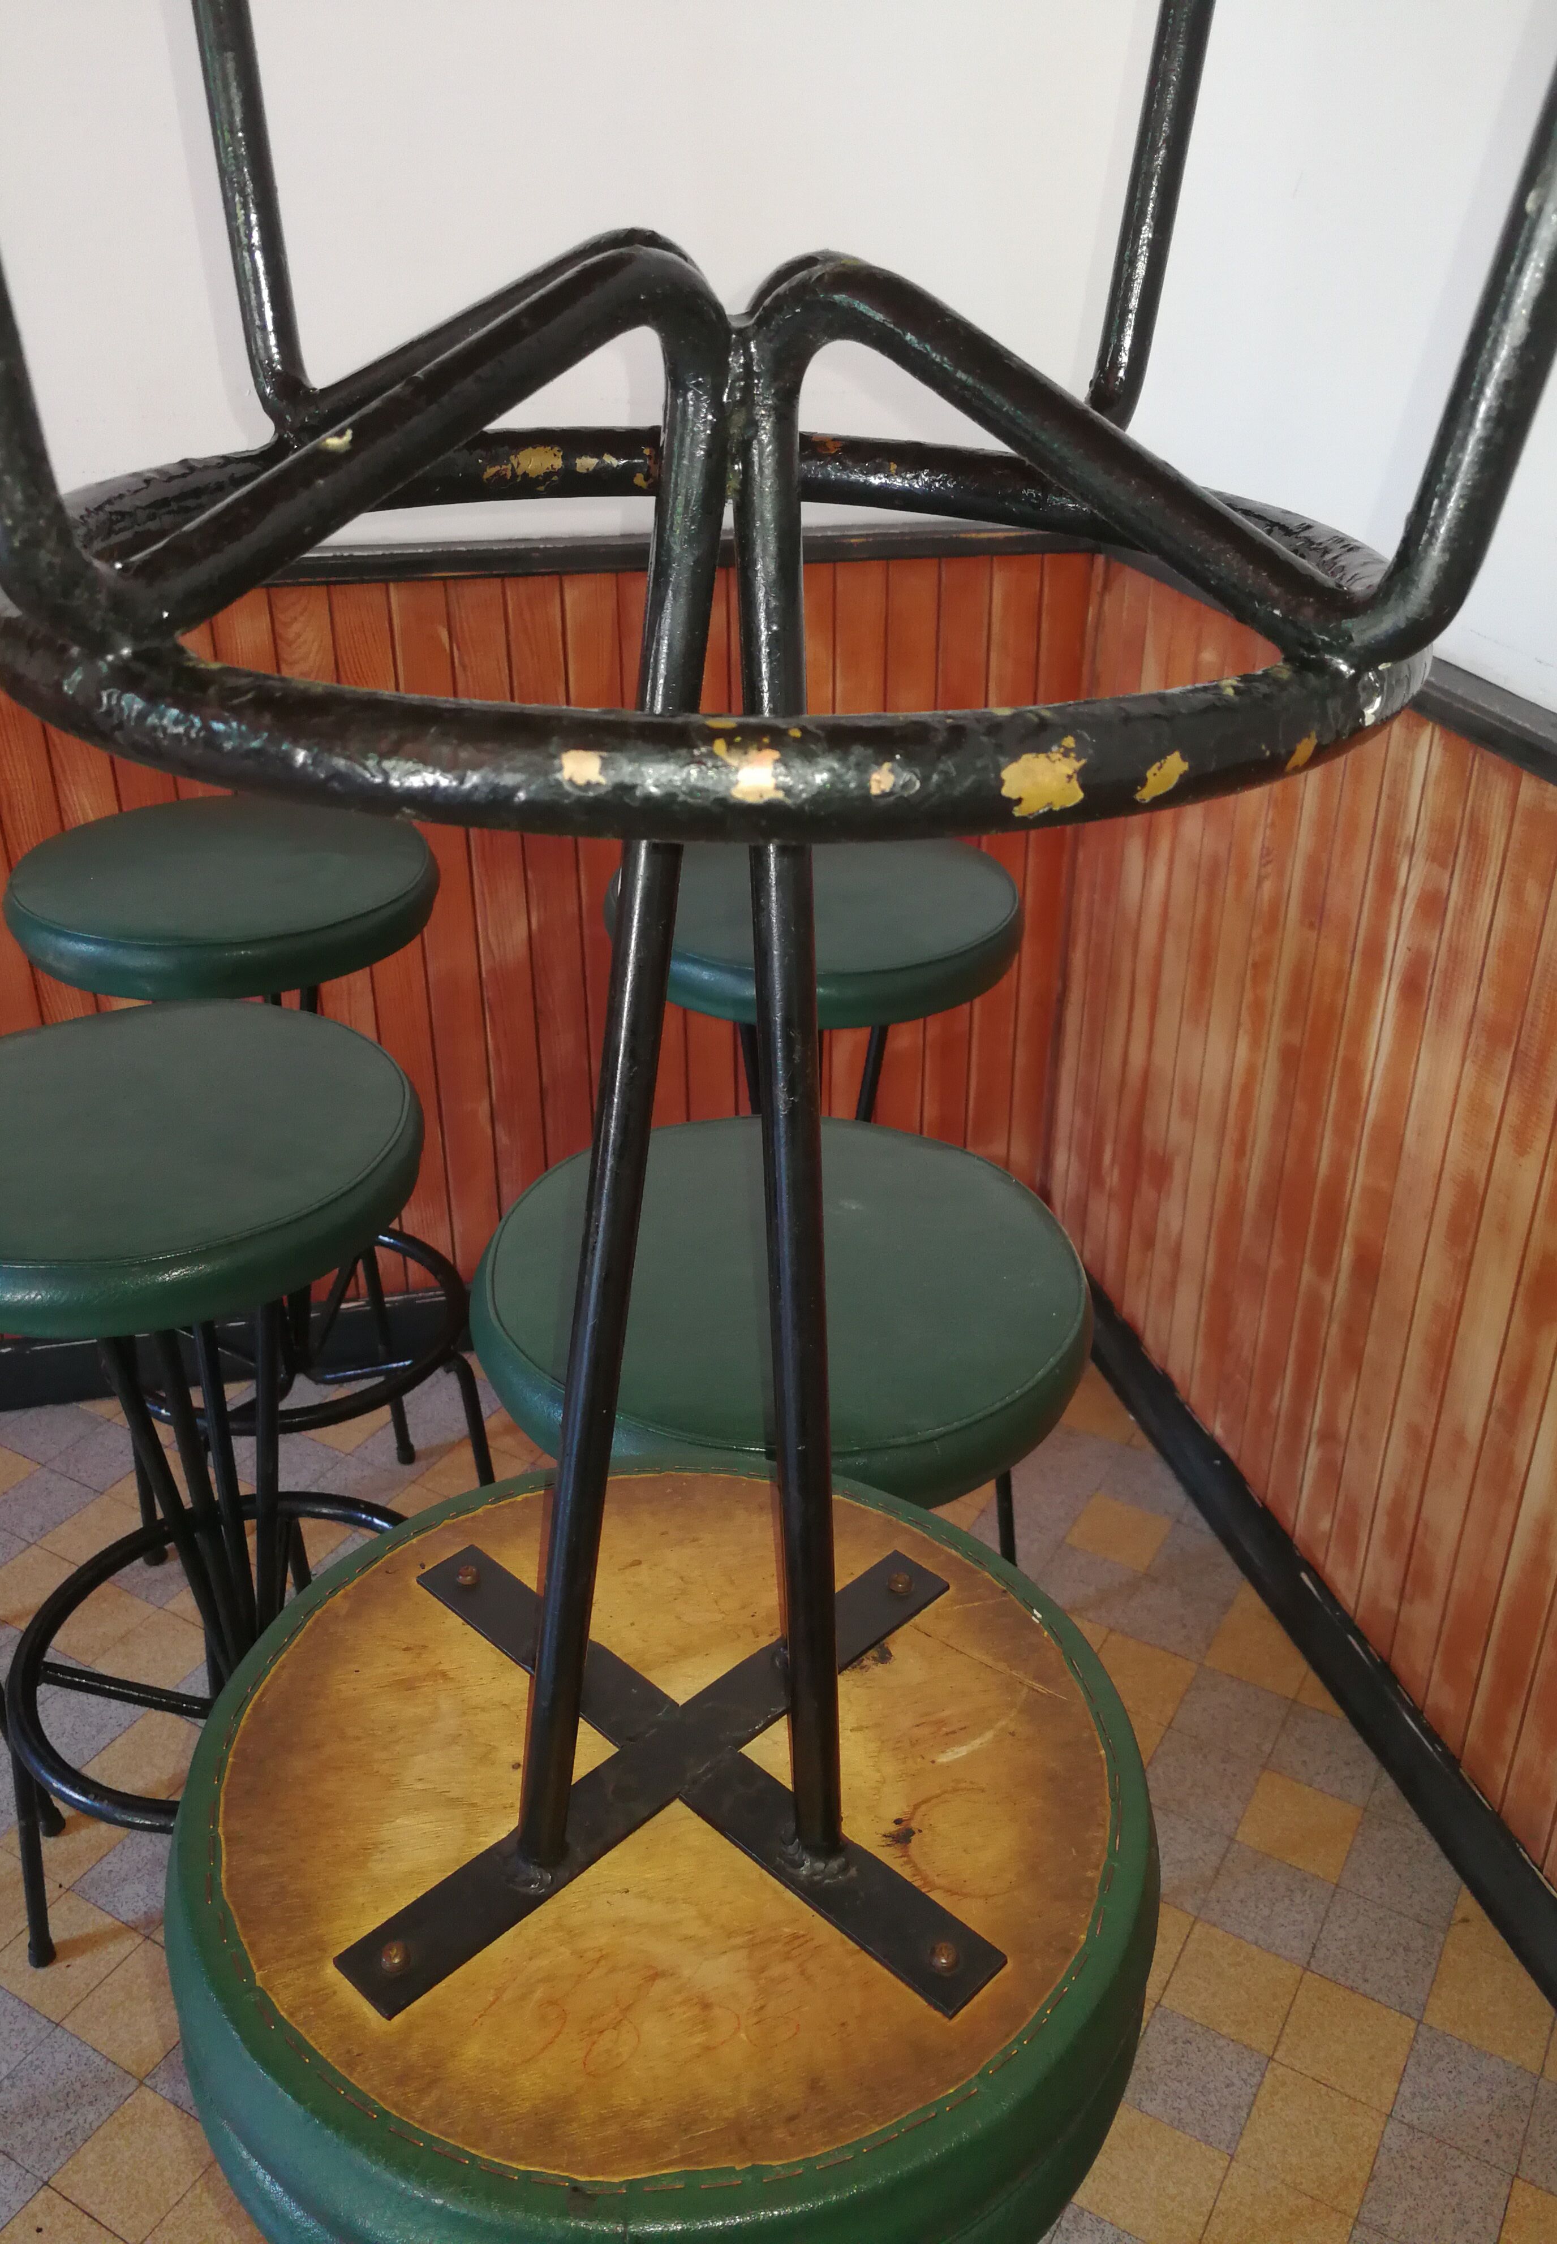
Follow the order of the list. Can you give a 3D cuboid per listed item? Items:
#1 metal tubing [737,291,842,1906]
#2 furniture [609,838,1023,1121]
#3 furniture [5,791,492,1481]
[{"bbox_3d":[0.007,0.034,0.515,0.018,0.489,0.018,-2,24,1],"label":"metal tubing"},{"bbox_3d":[0.033,0.158,1.739,0.385,0.835,0.385,-25,37,-37],"label":"furniture"},{"bbox_3d":[-0.493,0.143,1.755,0.385,0.845,0.385,-19,34,-30],"label":"furniture"}]

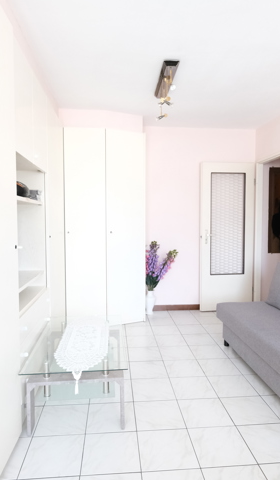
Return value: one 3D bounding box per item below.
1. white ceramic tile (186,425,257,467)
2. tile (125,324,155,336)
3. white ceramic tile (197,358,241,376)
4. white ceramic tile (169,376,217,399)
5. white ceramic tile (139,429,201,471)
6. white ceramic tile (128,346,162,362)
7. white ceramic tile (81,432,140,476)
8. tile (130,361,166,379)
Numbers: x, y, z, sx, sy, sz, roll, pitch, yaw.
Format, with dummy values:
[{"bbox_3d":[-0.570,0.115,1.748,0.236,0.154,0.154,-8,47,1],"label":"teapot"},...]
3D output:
[{"bbox_3d":[0.450,1.156,1.682,0.300,0.010,0.298,0,3,-5],"label":"white ceramic tile"},{"bbox_3d":[-0.003,1.033,3.386,0.298,0.012,0.297,0,3,-5],"label":"tile"},{"bbox_3d":[0.681,1.104,2.600,0.300,0.010,0.300,0,4,-5],"label":"white ceramic tile"},{"bbox_3d":[0.392,1.102,2.240,0.298,0.012,0.297,0,3,-5],"label":"white ceramic tile"},{"bbox_3d":[0.148,1.157,1.657,0.300,0.010,0.298,0,3,-5],"label":"white ceramic tile"},{"bbox_3d":[0.048,1.087,2.842,0.300,0.010,0.300,0,4,-5],"label":"white ceramic tile"},{"bbox_3d":[-0.156,1.165,1.643,0.300,0.010,0.300,0,4,-5],"label":"white ceramic tile"},{"bbox_3d":[0.073,1.106,2.548,0.300,0.010,0.300,0,4,-5],"label":"tile"}]

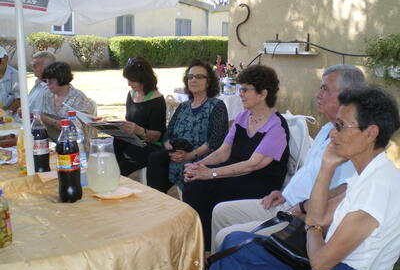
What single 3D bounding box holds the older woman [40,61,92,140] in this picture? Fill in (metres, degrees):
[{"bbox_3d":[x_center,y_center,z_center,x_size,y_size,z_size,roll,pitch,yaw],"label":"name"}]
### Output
[{"bbox_3d":[-1.210,-0.050,3.801,0.500,1.160,0.700,11,17,42],"label":"older woman"}]

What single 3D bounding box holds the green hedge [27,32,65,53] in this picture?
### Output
[{"bbox_3d":[-5.644,-3.014,15.918,1.300,1.340,1.100,-4,13,-18],"label":"green hedge"}]

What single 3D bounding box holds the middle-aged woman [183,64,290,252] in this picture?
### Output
[{"bbox_3d":[0.210,0.203,2.576,0.740,1.200,0.500,-5,14,-21],"label":"middle-aged woman"}]

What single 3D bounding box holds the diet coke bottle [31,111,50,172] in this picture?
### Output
[{"bbox_3d":[-0.782,0.056,2.134,0.090,0.325,0.090,-1,13,-6],"label":"diet coke bottle"}]

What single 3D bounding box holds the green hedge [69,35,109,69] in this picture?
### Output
[{"bbox_3d":[-4.192,-3.053,16.231,1.400,1.220,1.100,-4,13,-18],"label":"green hedge"}]

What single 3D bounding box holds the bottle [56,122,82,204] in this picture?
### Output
[{"bbox_3d":[-0.528,0.103,1.764,0.091,0.330,0.091,-1,13,-6],"label":"bottle"}]

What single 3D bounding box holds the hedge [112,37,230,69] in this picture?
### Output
[{"bbox_3d":[-1.068,-3.295,17.332,4.700,1.220,1.200,-4,13,-18],"label":"hedge"}]

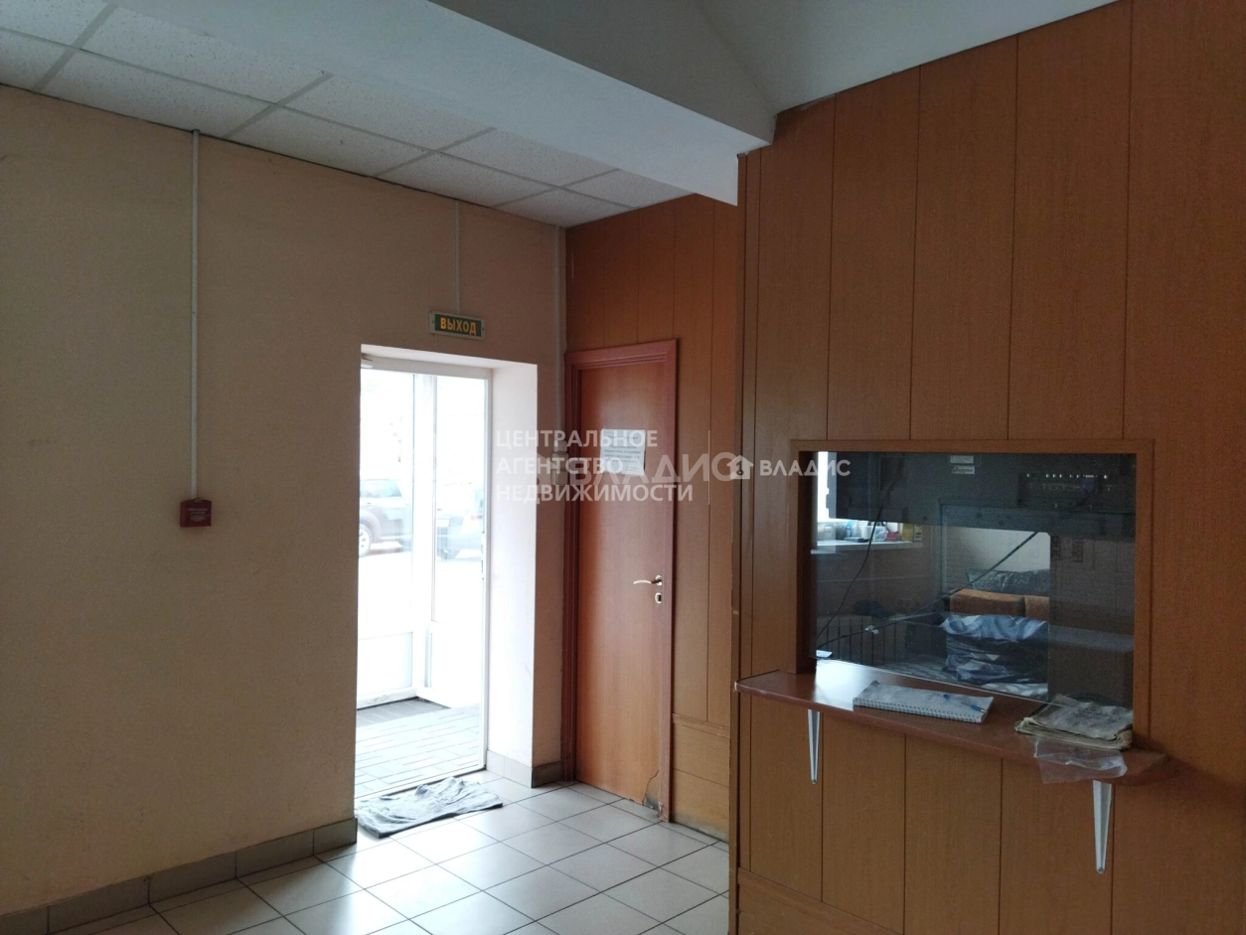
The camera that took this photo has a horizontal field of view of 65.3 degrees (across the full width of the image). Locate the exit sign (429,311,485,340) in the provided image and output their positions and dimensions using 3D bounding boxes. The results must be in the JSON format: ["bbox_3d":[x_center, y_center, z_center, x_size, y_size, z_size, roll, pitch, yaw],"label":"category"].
[{"bbox_3d":[-0.729,-0.629,4.310,0.282,0.098,0.025,0,1,-44],"label":"exit sign"}]

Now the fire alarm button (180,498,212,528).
[{"bbox_3d":[-1.548,0.166,3.523,0.093,0.096,0.043,0,1,-44],"label":"fire alarm button"}]

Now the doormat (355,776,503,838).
[{"bbox_3d":[-0.906,1.526,4.419,0.630,0.037,0.420,0,1,-39],"label":"doormat"}]

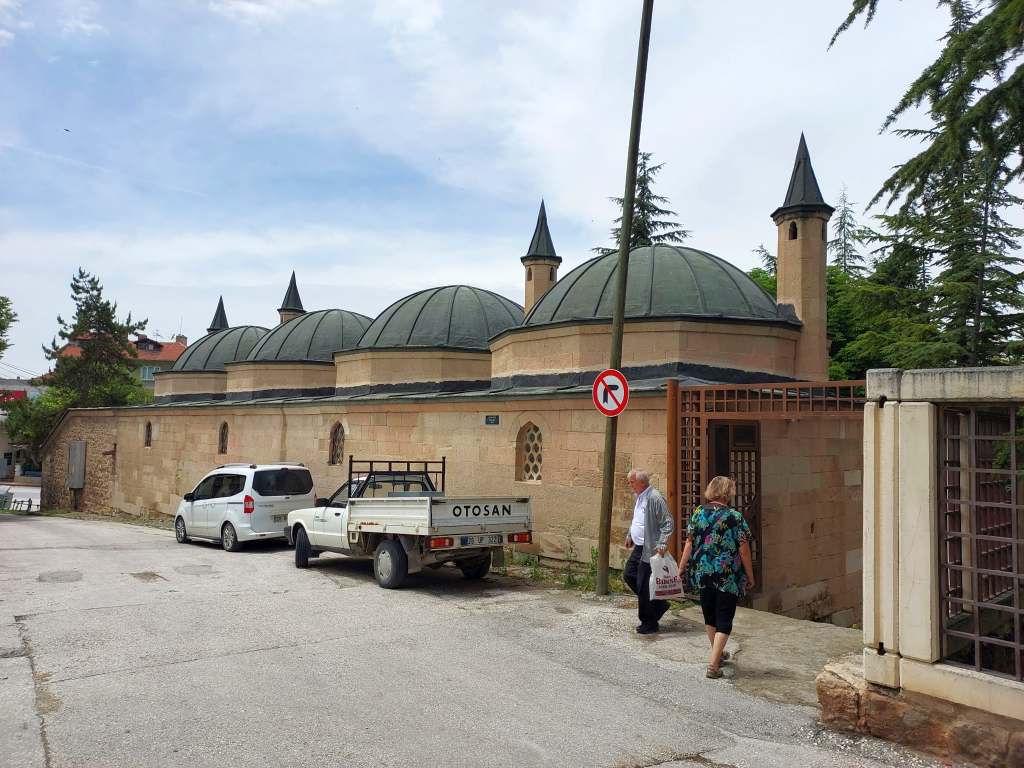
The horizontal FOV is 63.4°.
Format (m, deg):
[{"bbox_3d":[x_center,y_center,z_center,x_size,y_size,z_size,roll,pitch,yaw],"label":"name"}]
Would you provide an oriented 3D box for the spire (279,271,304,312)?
[{"bbox_3d":[-7.292,-3.102,27.635,0.900,1.360,0.900,4,-5,-41],"label":"spire"}]

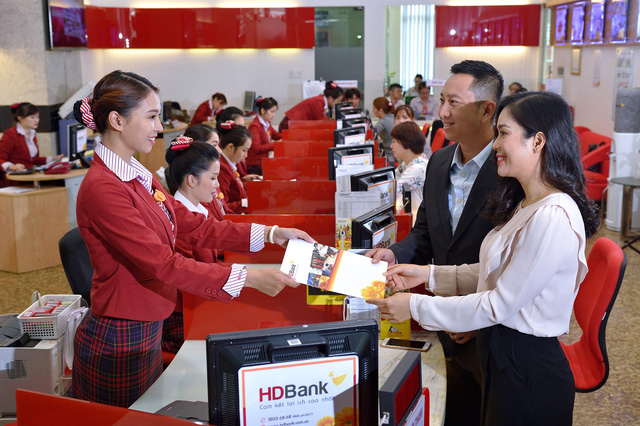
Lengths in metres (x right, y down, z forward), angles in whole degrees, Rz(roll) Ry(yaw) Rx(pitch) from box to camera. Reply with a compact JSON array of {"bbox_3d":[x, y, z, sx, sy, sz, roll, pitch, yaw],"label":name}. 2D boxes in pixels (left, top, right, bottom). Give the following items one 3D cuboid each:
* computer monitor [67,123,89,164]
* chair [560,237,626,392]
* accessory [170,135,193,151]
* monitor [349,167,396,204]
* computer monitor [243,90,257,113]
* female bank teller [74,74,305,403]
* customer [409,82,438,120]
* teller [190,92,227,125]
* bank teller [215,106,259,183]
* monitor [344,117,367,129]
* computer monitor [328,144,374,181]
[{"bbox_3d":[-1.875,-0.519,6.897,0.190,0.360,0.370,2,11,11],"label":"computer monitor"},{"bbox_3d":[0.850,0.577,3.575,0.600,0.970,0.560,1,11,3],"label":"chair"},{"bbox_3d":[-0.499,-0.252,3.200,0.075,0.058,0.085,-11,11,-10],"label":"accessory"},{"bbox_3d":[0.280,-0.019,4.480,0.190,0.390,0.380,8,13,37],"label":"monitor"},{"bbox_3d":[-0.930,-1.437,11.690,0.190,0.350,0.350,-5,12,-25],"label":"computer monitor"},{"bbox_3d":[-0.370,0.429,2.651,0.680,1.690,0.500,2,11,13],"label":"female bank teller"},{"bbox_3d":[1.350,-1.094,11.654,0.460,1.180,0.680,1,11,7],"label":"customer"},{"bbox_3d":[-1.500,-1.038,12.112,0.720,1.170,0.500,5,11,25],"label":"teller"},{"bbox_3d":[-0.600,-0.172,7.034,0.720,1.290,0.500,2,11,12],"label":"bank teller"},{"bbox_3d":[0.275,-0.549,6.942,0.190,0.380,0.370,9,14,40],"label":"monitor"},{"bbox_3d":[0.205,-0.225,5.601,0.380,0.390,0.190,-9,13,-39],"label":"computer monitor"}]

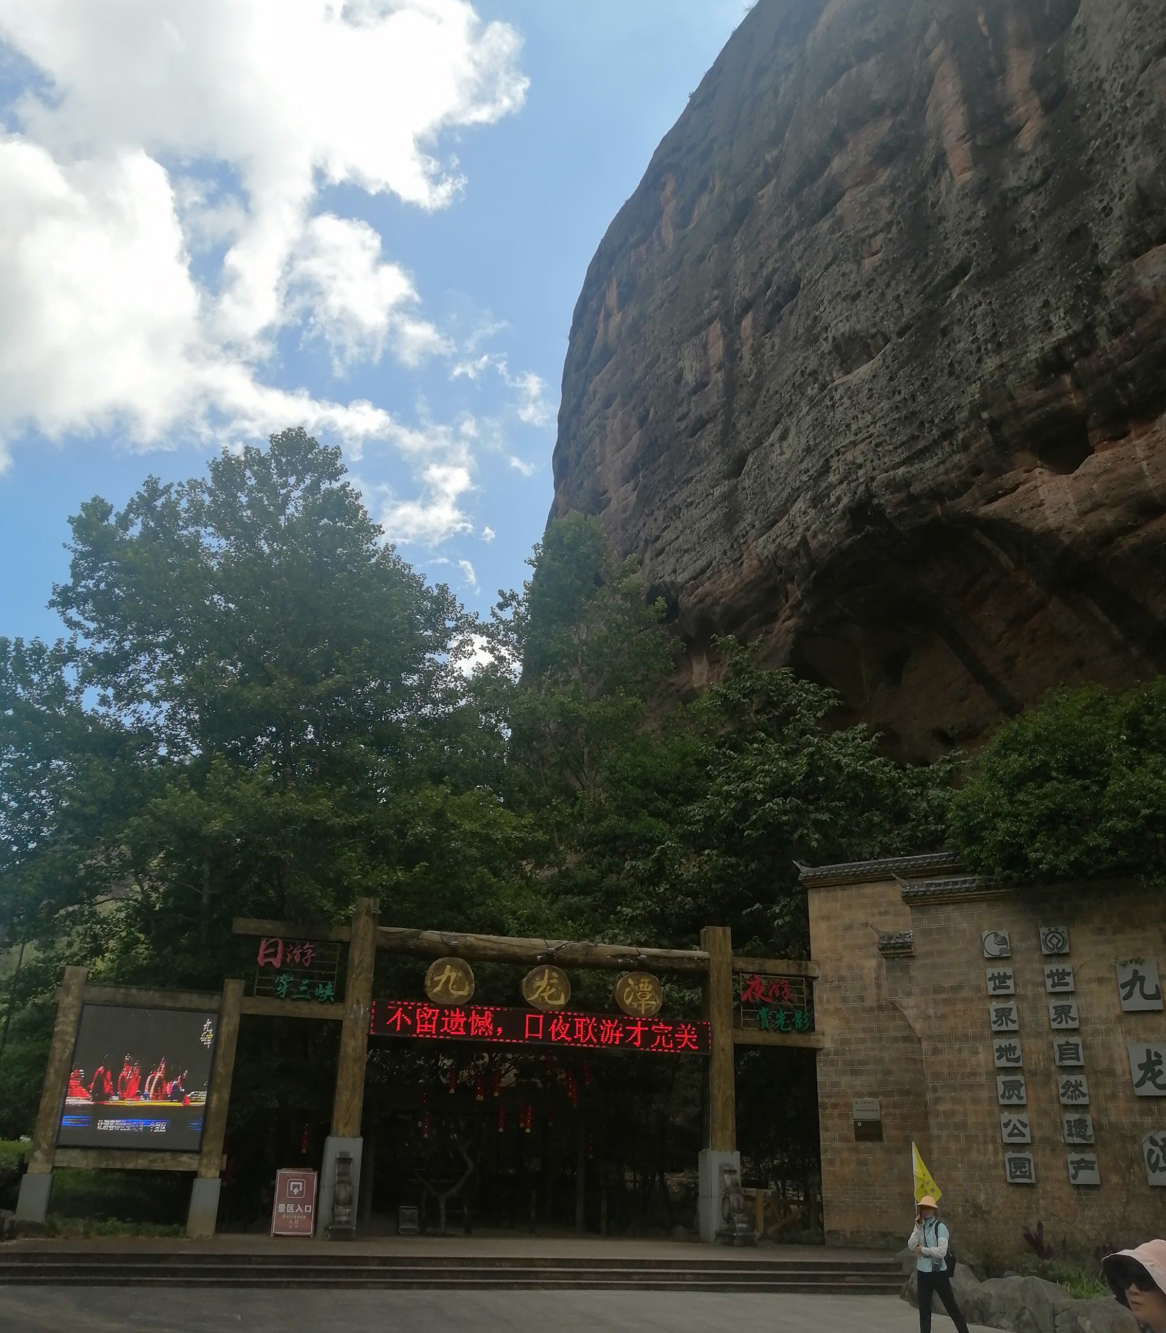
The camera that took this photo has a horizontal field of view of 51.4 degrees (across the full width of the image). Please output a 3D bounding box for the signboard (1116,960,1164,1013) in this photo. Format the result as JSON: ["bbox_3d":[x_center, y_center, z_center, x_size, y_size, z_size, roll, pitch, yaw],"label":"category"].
[{"bbox_3d":[10.324,5.910,22.460,0.710,0.910,0.060,-13,-27,32],"label":"signboard"}]

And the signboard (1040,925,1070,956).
[{"bbox_3d":[9.175,5.332,23.565,0.520,0.520,0.050,-13,-27,32],"label":"signboard"}]

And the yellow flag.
[{"bbox_3d":[3.914,5.767,13.807,0.340,0.610,0.100,-2,-23,9],"label":"yellow flag"}]

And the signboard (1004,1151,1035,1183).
[{"bbox_3d":[8.143,9.342,22.563,0.520,0.520,0.050,-13,-27,32],"label":"signboard"}]

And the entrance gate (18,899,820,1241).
[{"bbox_3d":[-2.358,8.172,24.880,16.000,6.500,1.100,8,-24,-14],"label":"entrance gate"}]

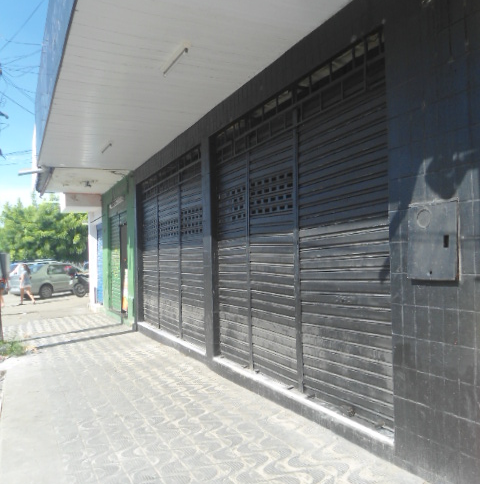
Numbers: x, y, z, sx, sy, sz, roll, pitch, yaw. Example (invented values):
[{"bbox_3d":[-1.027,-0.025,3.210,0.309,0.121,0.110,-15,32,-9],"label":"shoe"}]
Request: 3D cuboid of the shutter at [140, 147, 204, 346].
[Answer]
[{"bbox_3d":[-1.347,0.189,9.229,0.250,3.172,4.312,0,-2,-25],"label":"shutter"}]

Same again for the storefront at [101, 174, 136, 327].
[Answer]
[{"bbox_3d":[-3.341,0.252,13.569,0.300,3.681,4.543,0,-2,-25],"label":"storefront"}]

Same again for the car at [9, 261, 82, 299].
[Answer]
[{"bbox_3d":[-9.413,1.889,24.030,1.720,1.620,4.250,-2,-2,20],"label":"car"}]

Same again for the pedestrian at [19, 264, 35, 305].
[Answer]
[{"bbox_3d":[-8.368,1.662,18.930,0.600,1.620,0.460,-1,-2,-9],"label":"pedestrian"}]

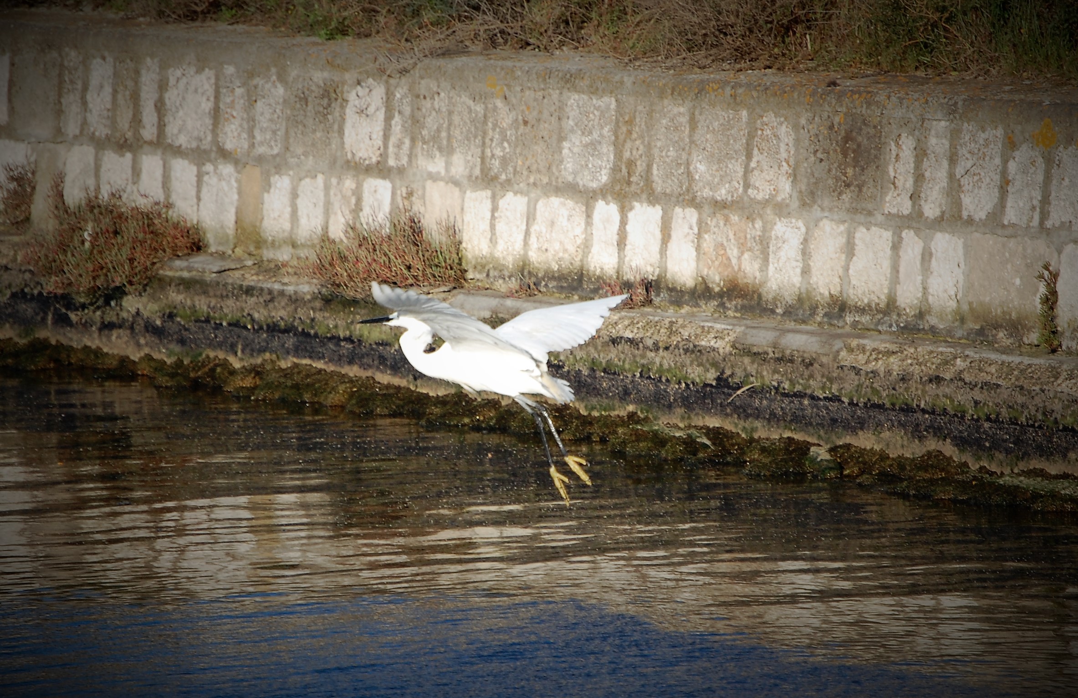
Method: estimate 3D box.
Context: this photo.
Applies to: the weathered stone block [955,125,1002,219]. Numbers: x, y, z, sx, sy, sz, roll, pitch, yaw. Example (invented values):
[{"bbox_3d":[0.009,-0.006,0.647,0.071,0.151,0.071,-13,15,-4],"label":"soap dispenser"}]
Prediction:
[{"bbox_3d":[1.026,-0.382,19.619,0.150,0.208,0.159,3,2,-32],"label":"weathered stone block"}]

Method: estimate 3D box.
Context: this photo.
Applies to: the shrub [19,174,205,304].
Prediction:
[{"bbox_3d":[-1.073,-0.274,22.490,0.360,0.308,0.568,-6,7,-31],"label":"shrub"}]

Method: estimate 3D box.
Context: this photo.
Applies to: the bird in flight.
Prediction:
[{"bbox_3d":[-0.139,0.060,17.400,0.510,0.465,0.830,1,7,33],"label":"bird in flight"}]

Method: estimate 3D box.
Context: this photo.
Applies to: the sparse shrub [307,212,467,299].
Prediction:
[{"bbox_3d":[-0.364,-0.222,21.415,0.280,0.199,0.503,-6,7,-31],"label":"sparse shrub"}]

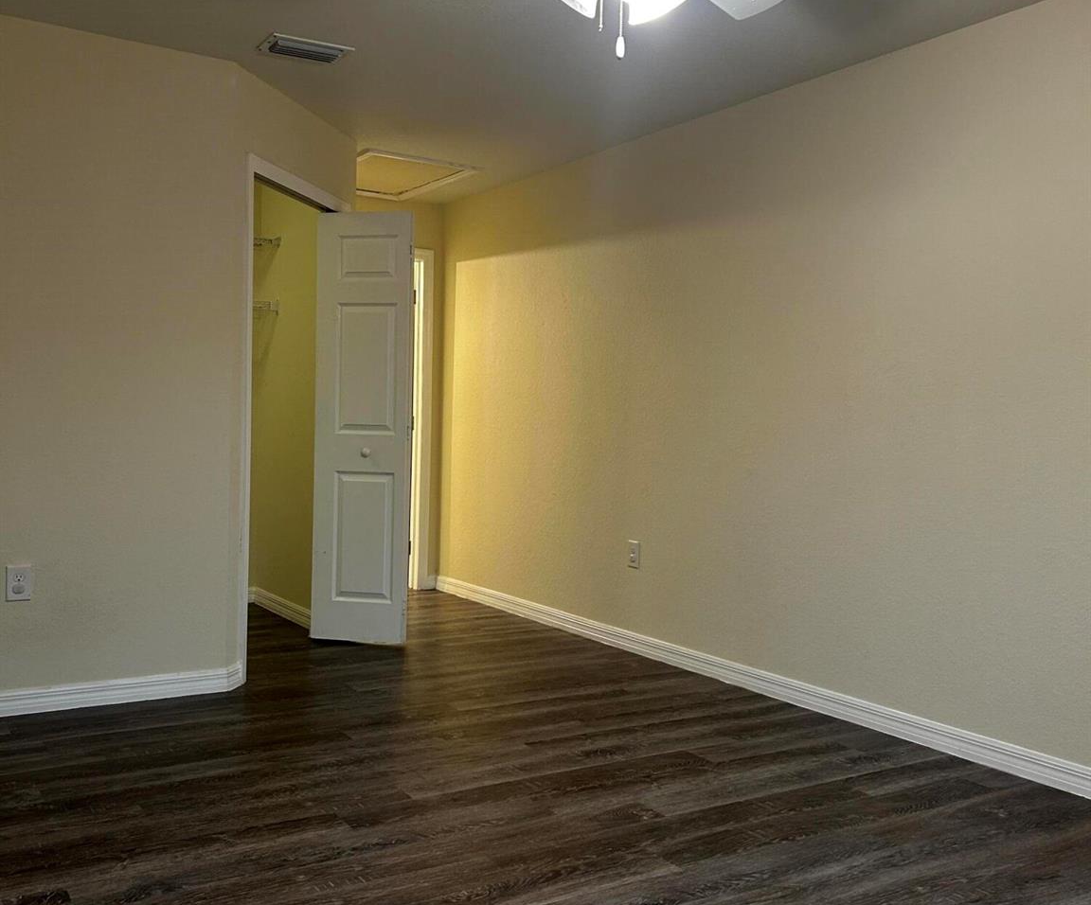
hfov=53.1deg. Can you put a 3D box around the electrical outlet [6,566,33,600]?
[{"bbox_3d":[-1.846,0.460,3.832,0.077,0.121,0.013,0,2,-33],"label":"electrical outlet"}]

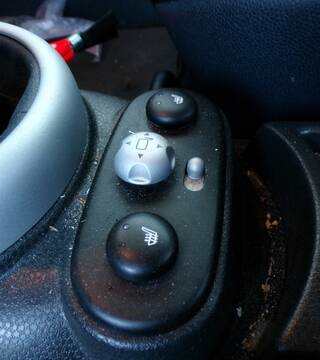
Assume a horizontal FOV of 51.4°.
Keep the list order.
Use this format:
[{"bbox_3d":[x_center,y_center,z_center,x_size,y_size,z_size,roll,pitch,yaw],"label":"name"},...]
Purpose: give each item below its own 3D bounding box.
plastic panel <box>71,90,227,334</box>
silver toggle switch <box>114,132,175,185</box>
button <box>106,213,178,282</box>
[{"bbox_3d":[0.000,-0.001,0.152,0.057,0.012,0.136,6,50,5],"label":"plastic panel"},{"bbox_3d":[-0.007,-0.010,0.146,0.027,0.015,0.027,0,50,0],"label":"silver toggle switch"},{"bbox_3d":[-0.006,0.024,0.124,0.027,0.008,0.027,0,50,0],"label":"button"}]

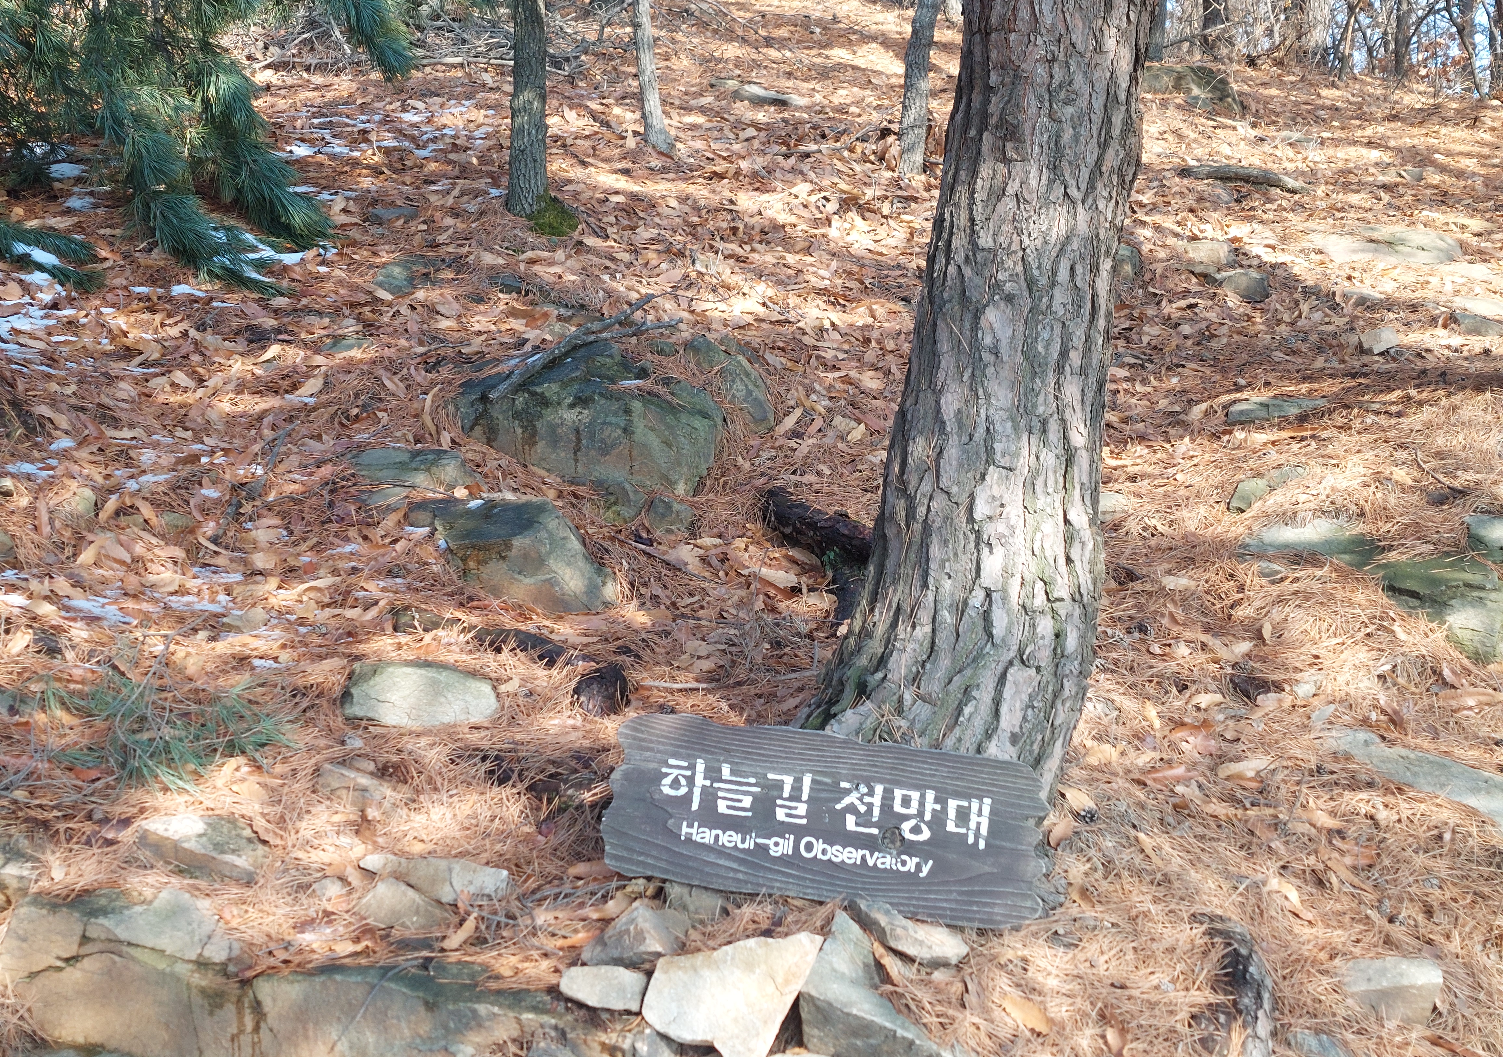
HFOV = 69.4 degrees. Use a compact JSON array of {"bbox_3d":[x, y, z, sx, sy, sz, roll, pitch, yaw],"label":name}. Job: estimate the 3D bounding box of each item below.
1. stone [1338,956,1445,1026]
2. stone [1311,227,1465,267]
[{"bbox_3d":[1.031,0.745,1.752,0.130,0.060,0.090,3,15,6],"label":"stone"},{"bbox_3d":[3.052,-1.350,5.200,0.660,0.100,0.380,11,31,20],"label":"stone"}]

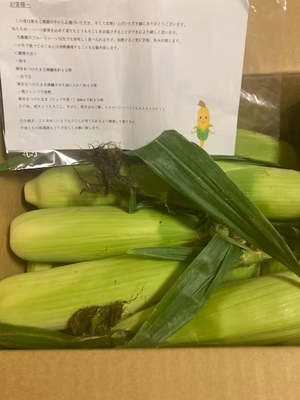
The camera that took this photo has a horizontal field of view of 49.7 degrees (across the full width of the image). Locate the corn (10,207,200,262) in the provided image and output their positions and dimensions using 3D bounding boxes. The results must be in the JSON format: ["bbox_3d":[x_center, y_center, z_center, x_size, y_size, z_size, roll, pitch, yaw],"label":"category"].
[{"bbox_3d":[-0.051,0.039,0.367,0.215,0.061,0.062,0,55,0],"label":"corn"}]

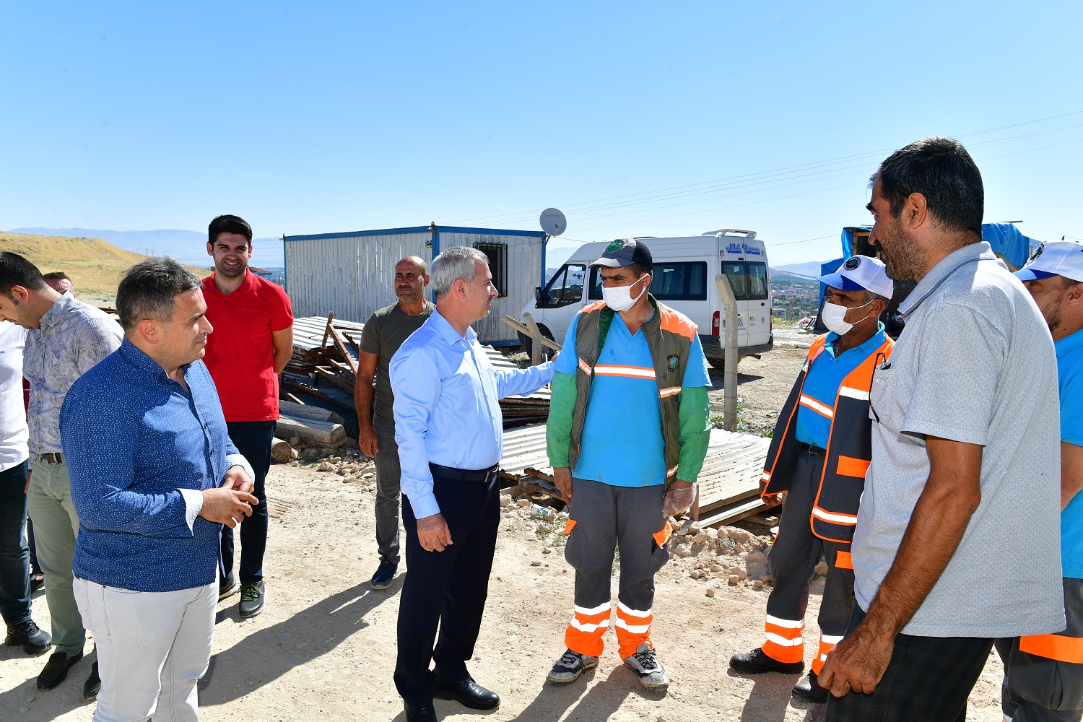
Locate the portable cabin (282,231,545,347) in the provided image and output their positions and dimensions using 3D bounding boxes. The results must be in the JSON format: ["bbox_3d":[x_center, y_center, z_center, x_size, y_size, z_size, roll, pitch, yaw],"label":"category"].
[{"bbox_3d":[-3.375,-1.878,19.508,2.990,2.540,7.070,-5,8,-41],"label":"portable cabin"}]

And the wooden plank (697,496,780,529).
[{"bbox_3d":[1.436,0.968,5.170,1.050,0.090,0.120,-5,8,-39],"label":"wooden plank"}]

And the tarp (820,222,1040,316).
[{"bbox_3d":[9.812,-2.338,20.000,4.900,2.300,2.400,2,6,11],"label":"tarp"}]

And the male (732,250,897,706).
[{"bbox_3d":[1.098,0.445,3.094,0.480,1.700,0.560,-4,8,-36],"label":"male"}]

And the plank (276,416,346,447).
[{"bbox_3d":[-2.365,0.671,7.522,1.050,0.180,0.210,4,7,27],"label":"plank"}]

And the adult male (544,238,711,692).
[{"bbox_3d":[0.341,0.395,3.080,0.630,1.730,0.400,3,7,19],"label":"adult male"}]

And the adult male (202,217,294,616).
[{"bbox_3d":[-1.383,0.237,3.577,0.530,1.780,0.380,0,6,-3],"label":"adult male"}]

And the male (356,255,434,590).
[{"bbox_3d":[-0.690,0.312,4.100,0.510,1.710,0.360,2,7,17],"label":"male"}]

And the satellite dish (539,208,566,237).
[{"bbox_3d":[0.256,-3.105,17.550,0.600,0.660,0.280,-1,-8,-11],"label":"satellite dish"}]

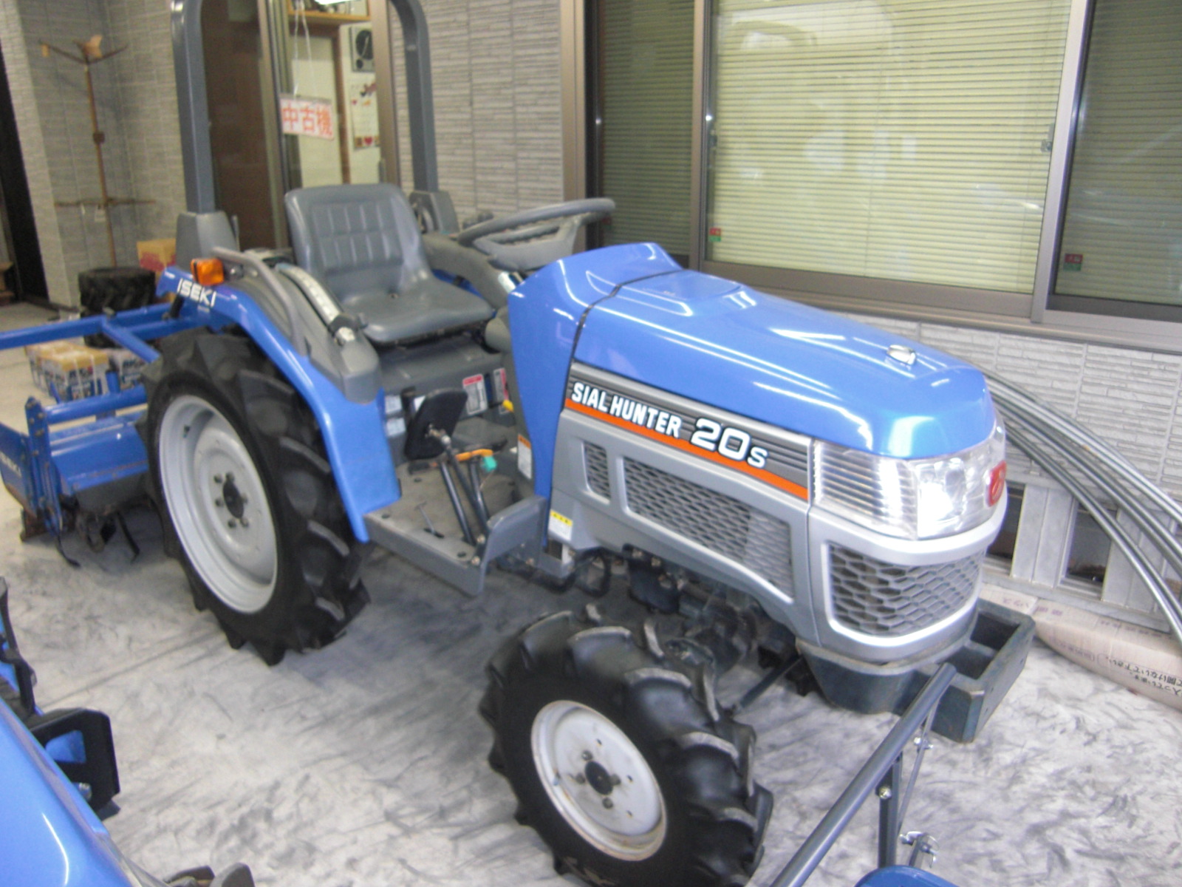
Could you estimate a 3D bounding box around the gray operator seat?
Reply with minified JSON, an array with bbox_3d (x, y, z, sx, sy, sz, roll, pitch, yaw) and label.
[{"bbox_3d":[-0.560,-0.493,2.635,0.423,0.398,0.459,16,24,39],"label":"gray operator seat"}]

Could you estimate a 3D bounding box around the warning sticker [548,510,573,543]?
[{"bbox_3d":[-0.061,0.182,2.075,0.065,0.069,0.004,16,24,39],"label":"warning sticker"}]

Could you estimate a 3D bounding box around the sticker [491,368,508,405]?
[{"bbox_3d":[-0.267,-0.168,2.783,0.004,0.099,0.059,7,19,42],"label":"sticker"}]

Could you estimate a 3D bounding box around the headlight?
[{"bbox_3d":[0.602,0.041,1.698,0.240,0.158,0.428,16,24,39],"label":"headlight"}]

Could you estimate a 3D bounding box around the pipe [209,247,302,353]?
[{"bbox_3d":[-0.845,-0.357,2.415,0.398,0.245,0.051,16,24,39],"label":"pipe"}]

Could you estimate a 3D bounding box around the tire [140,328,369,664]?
[{"bbox_3d":[-0.969,0.156,2.707,0.954,0.954,0.209,16,24,39],"label":"tire"}]

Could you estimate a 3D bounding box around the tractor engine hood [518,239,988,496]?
[{"bbox_3d":[0.340,-0.110,1.921,0.969,0.520,0.490,16,24,39],"label":"tractor engine hood"}]

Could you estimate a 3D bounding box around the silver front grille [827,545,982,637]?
[{"bbox_3d":[0.632,0.217,1.752,0.184,0.168,0.439,16,24,39],"label":"silver front grille"}]

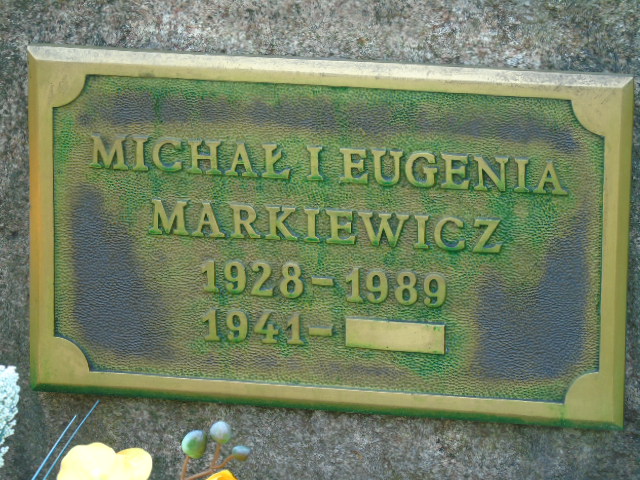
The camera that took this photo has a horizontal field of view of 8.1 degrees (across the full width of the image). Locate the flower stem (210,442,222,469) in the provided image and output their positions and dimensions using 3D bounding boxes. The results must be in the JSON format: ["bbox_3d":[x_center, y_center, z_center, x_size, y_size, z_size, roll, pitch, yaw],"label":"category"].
[{"bbox_3d":[-0.053,0.110,2.300,0.003,0.013,0.003,16,9,0],"label":"flower stem"}]

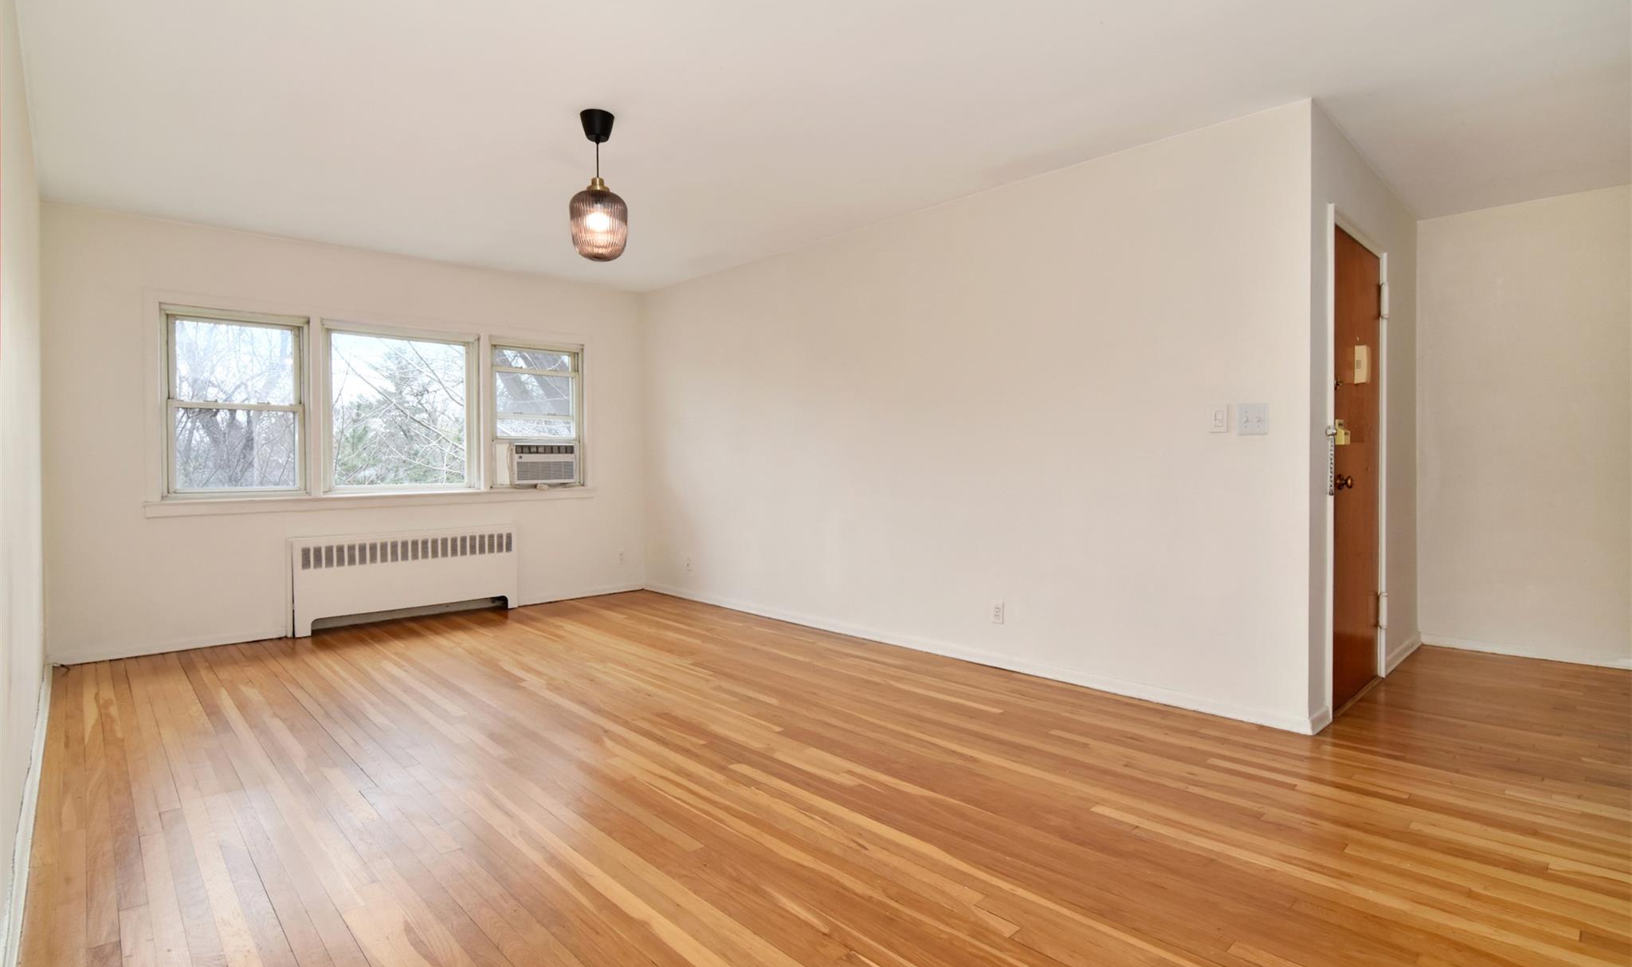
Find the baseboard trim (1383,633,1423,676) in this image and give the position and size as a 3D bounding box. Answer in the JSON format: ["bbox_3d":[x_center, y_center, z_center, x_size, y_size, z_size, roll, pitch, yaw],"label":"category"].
[{"bbox_3d":[3.150,0.902,3.890,0.790,0.088,0.020,-1,2,-42],"label":"baseboard trim"}]

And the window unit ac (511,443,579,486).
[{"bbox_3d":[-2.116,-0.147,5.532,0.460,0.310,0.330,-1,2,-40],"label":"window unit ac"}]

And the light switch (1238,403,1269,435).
[{"bbox_3d":[1.753,-0.259,2.905,0.114,0.124,0.014,1,2,44],"label":"light switch"}]

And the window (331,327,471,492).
[{"bbox_3d":[-2.773,-0.491,4.900,0.860,1.030,0.070,-1,2,-40],"label":"window"}]

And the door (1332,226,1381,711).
[{"bbox_3d":[2.385,-0.070,3.225,0.860,2.030,0.050,-1,2,-42],"label":"door"}]

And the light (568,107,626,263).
[{"bbox_3d":[-0.868,-1.183,2.897,0.225,0.570,0.225,0,1,0],"label":"light"}]

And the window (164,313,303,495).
[{"bbox_3d":[-3.454,-0.465,4.340,0.640,1.030,0.070,-1,2,-40],"label":"window"}]

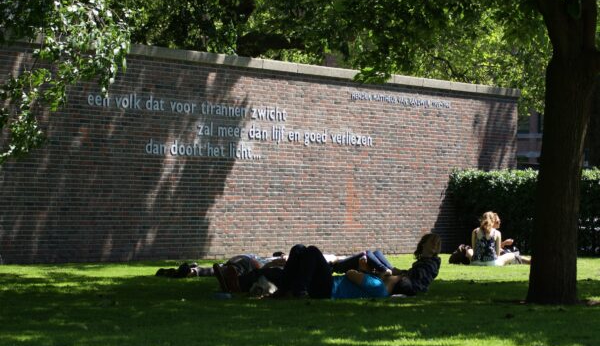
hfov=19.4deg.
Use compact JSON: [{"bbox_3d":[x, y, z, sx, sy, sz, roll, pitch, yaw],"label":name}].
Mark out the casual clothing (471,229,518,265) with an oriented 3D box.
[{"bbox_3d":[2.801,1.059,25.300,0.640,0.550,0.500,0,-1,10],"label":"casual clothing"}]

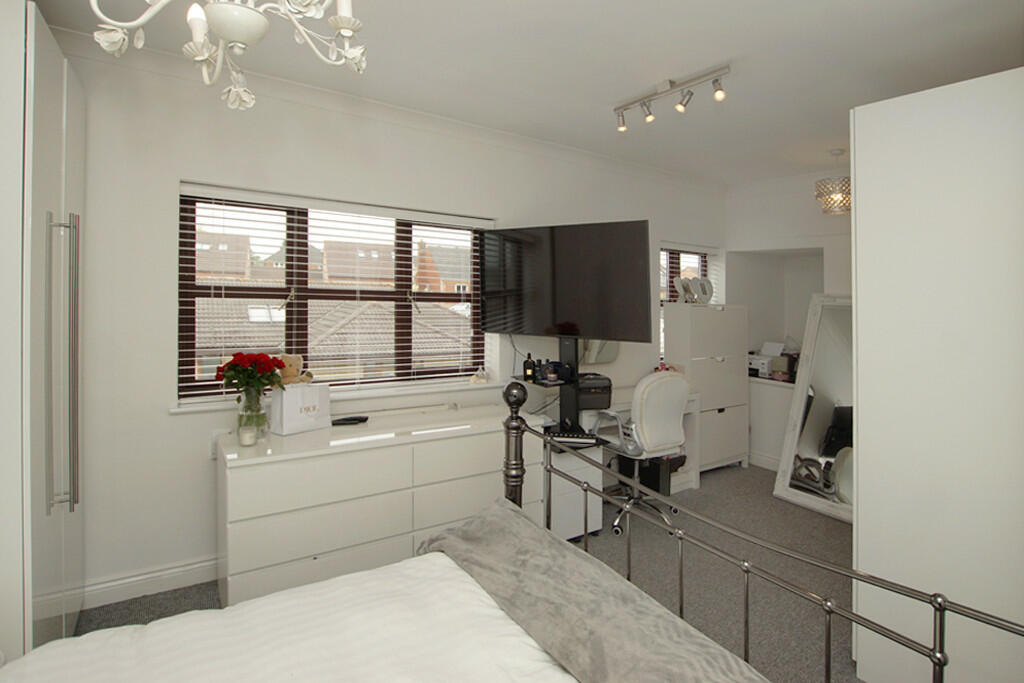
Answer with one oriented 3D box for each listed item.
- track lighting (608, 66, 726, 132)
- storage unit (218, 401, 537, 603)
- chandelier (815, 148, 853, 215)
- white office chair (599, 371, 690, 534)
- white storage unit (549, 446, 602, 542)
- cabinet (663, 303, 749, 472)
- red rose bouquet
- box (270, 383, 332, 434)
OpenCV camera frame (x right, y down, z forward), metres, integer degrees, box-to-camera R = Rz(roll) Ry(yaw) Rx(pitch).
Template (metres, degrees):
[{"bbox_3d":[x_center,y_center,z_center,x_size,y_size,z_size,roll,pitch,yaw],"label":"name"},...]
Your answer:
[{"bbox_3d":[0.852,-1.327,2.500,0.100,0.150,0.680,-3,4,-45],"label":"track lighting"},{"bbox_3d":[-0.640,0.843,2.506,1.600,0.760,0.490,-2,3,-32],"label":"storage unit"},{"bbox_3d":[2.503,-1.227,3.500,0.280,0.490,0.280,0,3,0],"label":"chandelier"},{"bbox_3d":[0.870,0.690,3.100,0.570,0.990,0.590,-2,3,-30],"label":"white office chair"},{"bbox_3d":[0.255,0.915,2.910,0.400,0.560,0.480,-2,3,-32],"label":"white storage unit"},{"bbox_3d":[1.732,0.403,4.050,0.790,1.480,0.300,-2,3,-32],"label":"cabinet"},{"bbox_3d":[-1.288,0.277,2.250,0.330,0.440,0.310,-2,3,-32],"label":"red rose bouquet"},{"bbox_3d":[-1.118,0.352,2.444,0.240,0.245,0.115,-3,4,-41],"label":"box"}]

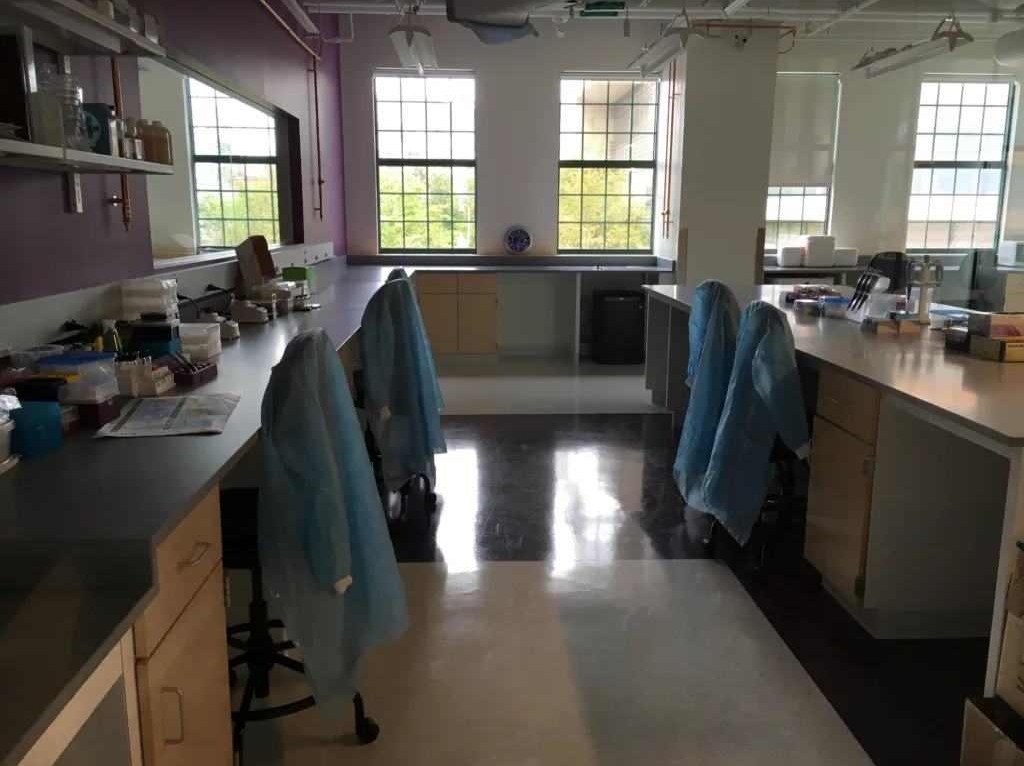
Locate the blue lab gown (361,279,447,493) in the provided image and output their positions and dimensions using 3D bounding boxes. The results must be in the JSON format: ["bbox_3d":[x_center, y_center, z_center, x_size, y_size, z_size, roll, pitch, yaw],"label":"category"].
[{"bbox_3d":[-0.522,-0.001,4.136,0.380,1.000,0.440,0,11,-3],"label":"blue lab gown"}]

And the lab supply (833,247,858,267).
[{"bbox_3d":[3.324,-1.267,8.699,0.250,0.200,0.210,0,11,-3],"label":"lab supply"}]

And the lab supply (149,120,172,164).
[{"bbox_3d":[-1.223,-0.830,2.964,0.070,0.152,0.075,0,11,-3],"label":"lab supply"}]

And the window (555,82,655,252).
[{"bbox_3d":[1.034,-2.325,9.232,1.060,1.854,0.120,0,11,-3],"label":"window"}]

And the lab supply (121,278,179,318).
[{"bbox_3d":[-1.363,-0.316,3.231,0.145,0.140,0.160,0,11,-3],"label":"lab supply"}]

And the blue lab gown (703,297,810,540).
[{"bbox_3d":[1.012,0.159,3.622,0.390,1.010,0.460,0,11,-3],"label":"blue lab gown"}]

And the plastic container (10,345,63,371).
[{"bbox_3d":[-1.298,-0.049,2.368,0.110,0.100,0.130,0,11,-3],"label":"plastic container"}]

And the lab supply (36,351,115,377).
[{"bbox_3d":[-1.097,-0.040,2.178,0.125,0.058,0.120,-2,11,-10],"label":"lab supply"}]

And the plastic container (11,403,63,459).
[{"bbox_3d":[-1.077,0.097,1.890,0.090,0.115,0.120,3,12,14],"label":"plastic container"}]

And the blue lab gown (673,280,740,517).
[{"bbox_3d":[0.949,0.043,3.947,0.370,1.020,0.440,0,11,-3],"label":"blue lab gown"}]

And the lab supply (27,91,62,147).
[{"bbox_3d":[-1.211,-0.661,2.151,0.100,0.130,0.130,0,11,-3],"label":"lab supply"}]

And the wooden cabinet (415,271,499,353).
[{"bbox_3d":[-0.548,-0.729,8.695,0.770,0.820,0.600,0,11,-3],"label":"wooden cabinet"}]

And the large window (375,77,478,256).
[{"bbox_3d":[-0.907,-2.316,9.145,1.057,1.852,0.120,0,11,-3],"label":"large window"}]

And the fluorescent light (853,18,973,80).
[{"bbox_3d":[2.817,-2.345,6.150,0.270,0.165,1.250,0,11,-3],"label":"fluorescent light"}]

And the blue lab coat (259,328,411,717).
[{"bbox_3d":[-0.472,0.359,2.334,0.360,1.030,0.460,0,11,-3],"label":"blue lab coat"}]

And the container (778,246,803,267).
[{"bbox_3d":[2.775,-1.263,8.663,0.190,0.200,0.190,0,11,-3],"label":"container"}]

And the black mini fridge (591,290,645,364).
[{"bbox_3d":[1.084,-0.571,8.693,0.445,0.680,0.470,0,11,-3],"label":"black mini fridge"}]

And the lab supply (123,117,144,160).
[{"bbox_3d":[-1.128,-0.721,2.558,0.058,0.130,0.058,-7,13,-32],"label":"lab supply"}]

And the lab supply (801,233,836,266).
[{"bbox_3d":[3.258,-1.384,9.109,0.285,0.310,0.260,0,11,-3],"label":"lab supply"}]

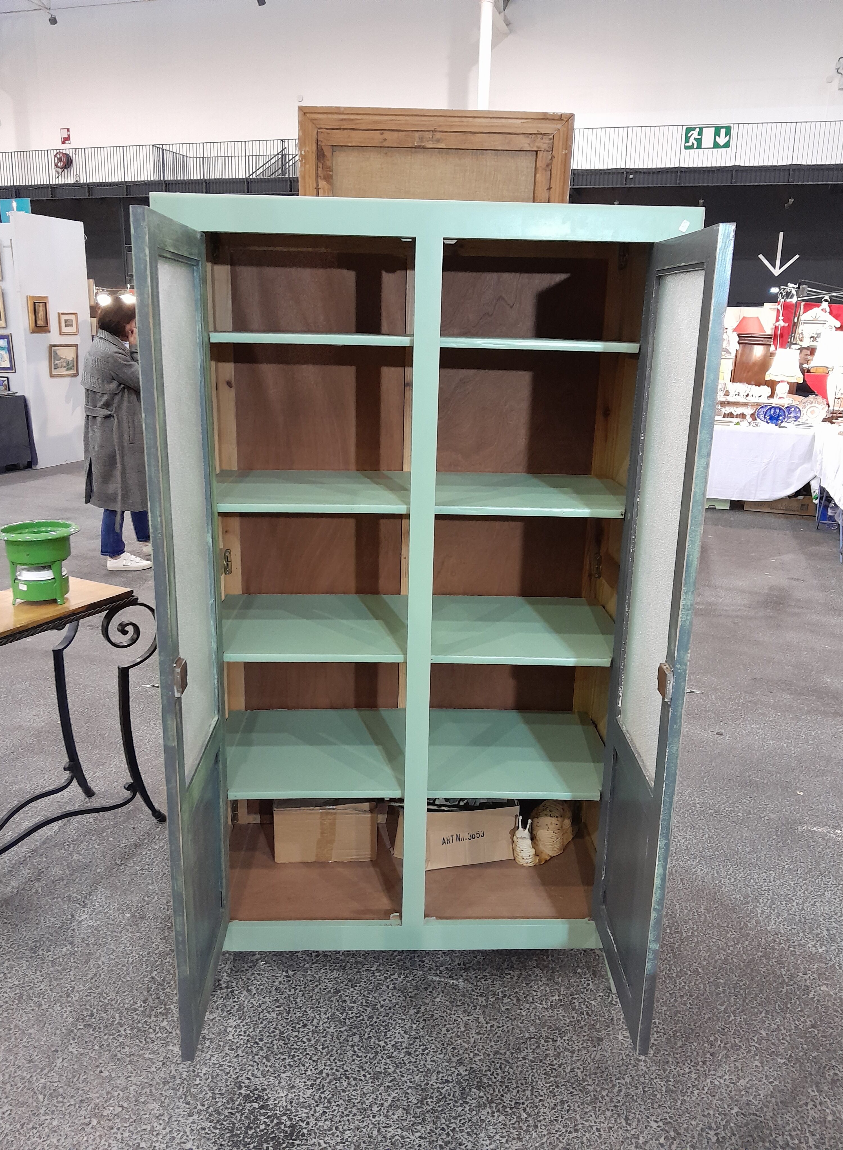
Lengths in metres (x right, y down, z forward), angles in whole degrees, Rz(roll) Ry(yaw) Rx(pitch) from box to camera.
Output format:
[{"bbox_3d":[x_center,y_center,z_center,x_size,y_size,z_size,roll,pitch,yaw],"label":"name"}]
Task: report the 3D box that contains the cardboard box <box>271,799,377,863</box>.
[{"bbox_3d":[-0.245,0.638,2.288,0.260,0.158,0.179,0,16,-5],"label":"cardboard box"}]

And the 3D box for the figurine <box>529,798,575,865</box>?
[{"bbox_3d":[0.339,0.650,2.274,0.115,0.166,0.129,5,16,12],"label":"figurine"}]

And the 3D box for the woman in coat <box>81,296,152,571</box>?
[{"bbox_3d":[-1.880,-0.875,5.469,0.480,1.670,0.500,-1,16,-8],"label":"woman in coat"}]

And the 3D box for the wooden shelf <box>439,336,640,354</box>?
[{"bbox_3d":[0.232,-0.506,1.891,0.437,0.018,0.434,1,16,-2],"label":"wooden shelf"}]

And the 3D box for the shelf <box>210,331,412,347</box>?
[{"bbox_3d":[-0.223,-0.511,1.872,0.437,0.018,0.434,1,16,-2],"label":"shelf"}]

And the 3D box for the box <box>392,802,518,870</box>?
[{"bbox_3d":[0.078,0.639,2.282,0.299,0.170,0.198,-3,16,-14],"label":"box"}]

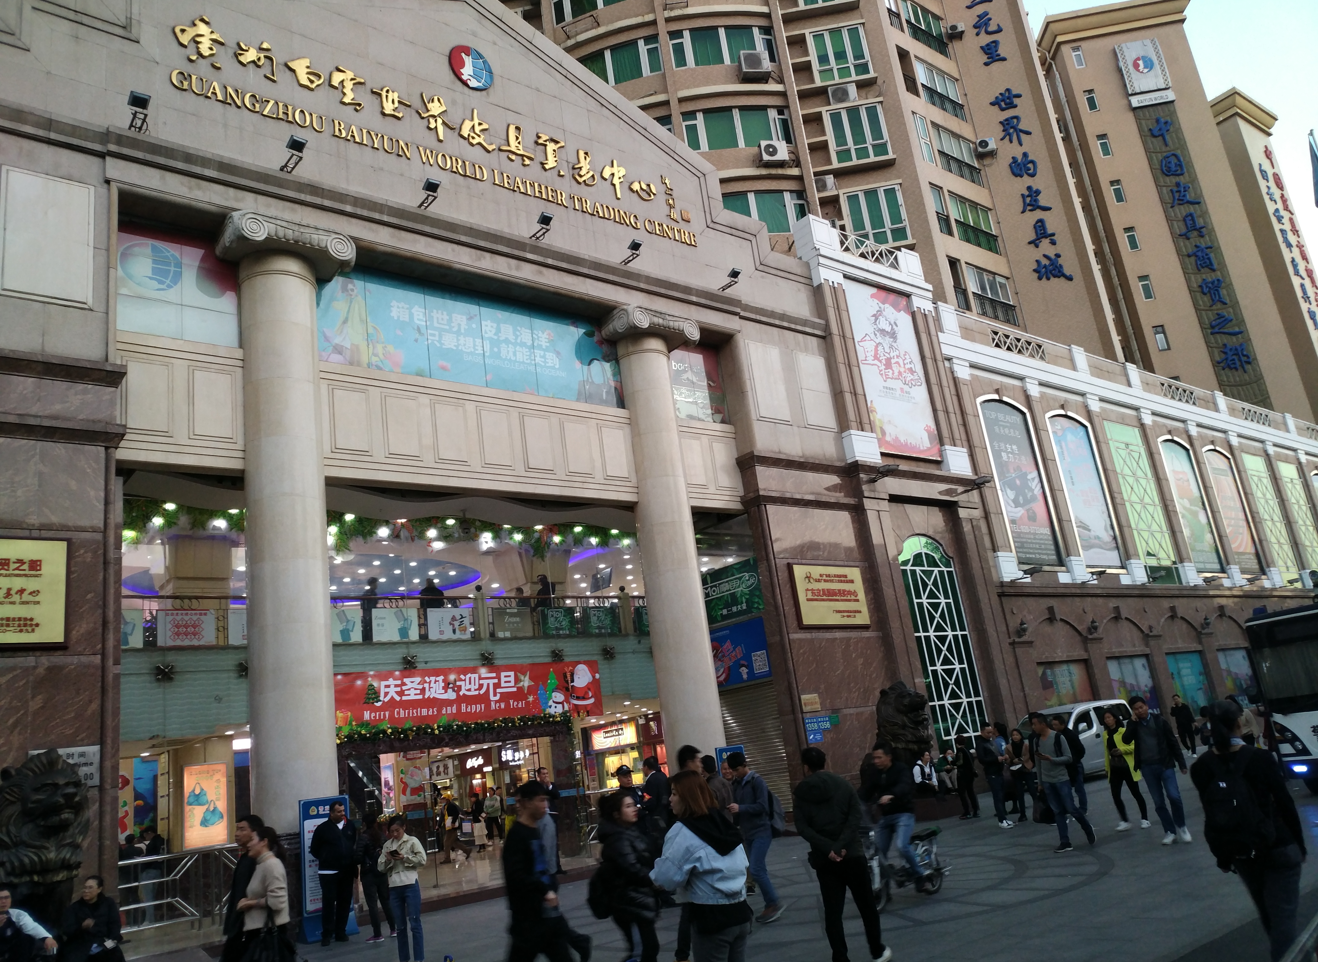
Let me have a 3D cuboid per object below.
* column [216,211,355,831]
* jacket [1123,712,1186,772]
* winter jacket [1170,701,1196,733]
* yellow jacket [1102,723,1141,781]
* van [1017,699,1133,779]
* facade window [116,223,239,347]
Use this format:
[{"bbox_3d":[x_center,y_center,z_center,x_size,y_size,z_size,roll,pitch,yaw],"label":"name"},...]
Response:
[{"bbox_3d":[-6.944,0.583,19.449,2.150,11.600,2.000,6,-21,-40],"label":"column"},{"bbox_3d":[6.091,3.211,12.672,0.640,0.680,0.370,-18,-19,29],"label":"jacket"},{"bbox_3d":[15.795,7.119,31.063,0.580,0.820,0.360,-19,-19,33],"label":"winter jacket"},{"bbox_3d":[6.600,3.880,14.740,0.550,0.820,0.360,-16,-18,25],"label":"yellow jacket"},{"bbox_3d":[10.940,7.064,27.500,4.400,1.870,1.700,6,-21,-40],"label":"van"},{"bbox_3d":[-8.149,-3.309,17.529,2.000,2.020,0.100,6,-21,-40],"label":"facade window"}]

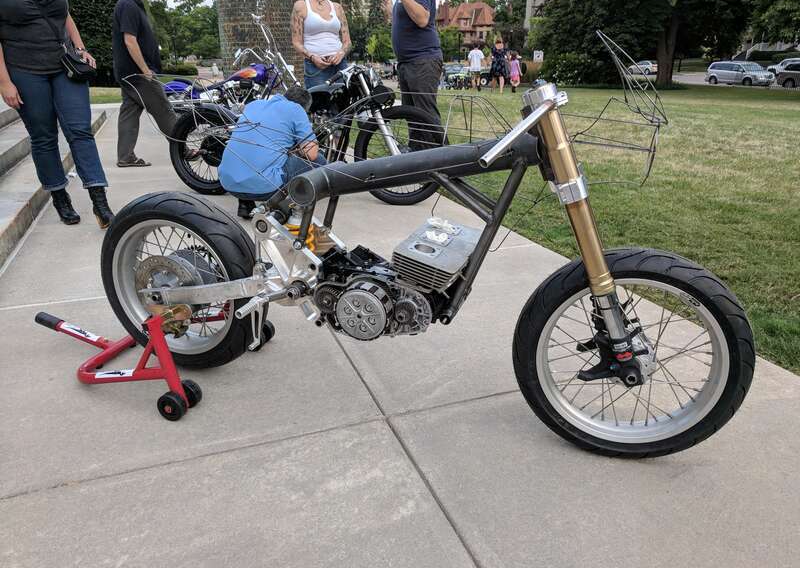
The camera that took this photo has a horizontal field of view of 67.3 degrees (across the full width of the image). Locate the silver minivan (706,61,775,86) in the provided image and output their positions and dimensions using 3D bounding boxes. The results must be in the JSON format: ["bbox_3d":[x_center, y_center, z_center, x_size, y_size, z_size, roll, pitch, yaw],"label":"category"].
[{"bbox_3d":[27.518,-17.049,48.607,1.980,1.760,5.140,-11,23,-25],"label":"silver minivan"}]

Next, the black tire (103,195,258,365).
[{"bbox_3d":[-0.713,-0.004,1.985,0.620,0.620,0.155,7,22,17],"label":"black tire"}]

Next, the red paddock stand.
[{"bbox_3d":[-0.965,0.148,2.132,0.860,0.300,0.540,7,22,17],"label":"red paddock stand"}]

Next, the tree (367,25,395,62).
[{"bbox_3d":[-2.705,-37.094,92.874,4.800,5.600,4.800,-1,21,-1],"label":"tree"}]

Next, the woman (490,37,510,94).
[{"bbox_3d":[3.114,-6.754,18.617,0.500,1.660,0.320,3,21,8],"label":"woman"}]

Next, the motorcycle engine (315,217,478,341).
[{"bbox_3d":[-0.006,-0.009,1.732,0.430,0.290,0.400,7,22,17],"label":"motorcycle engine"}]

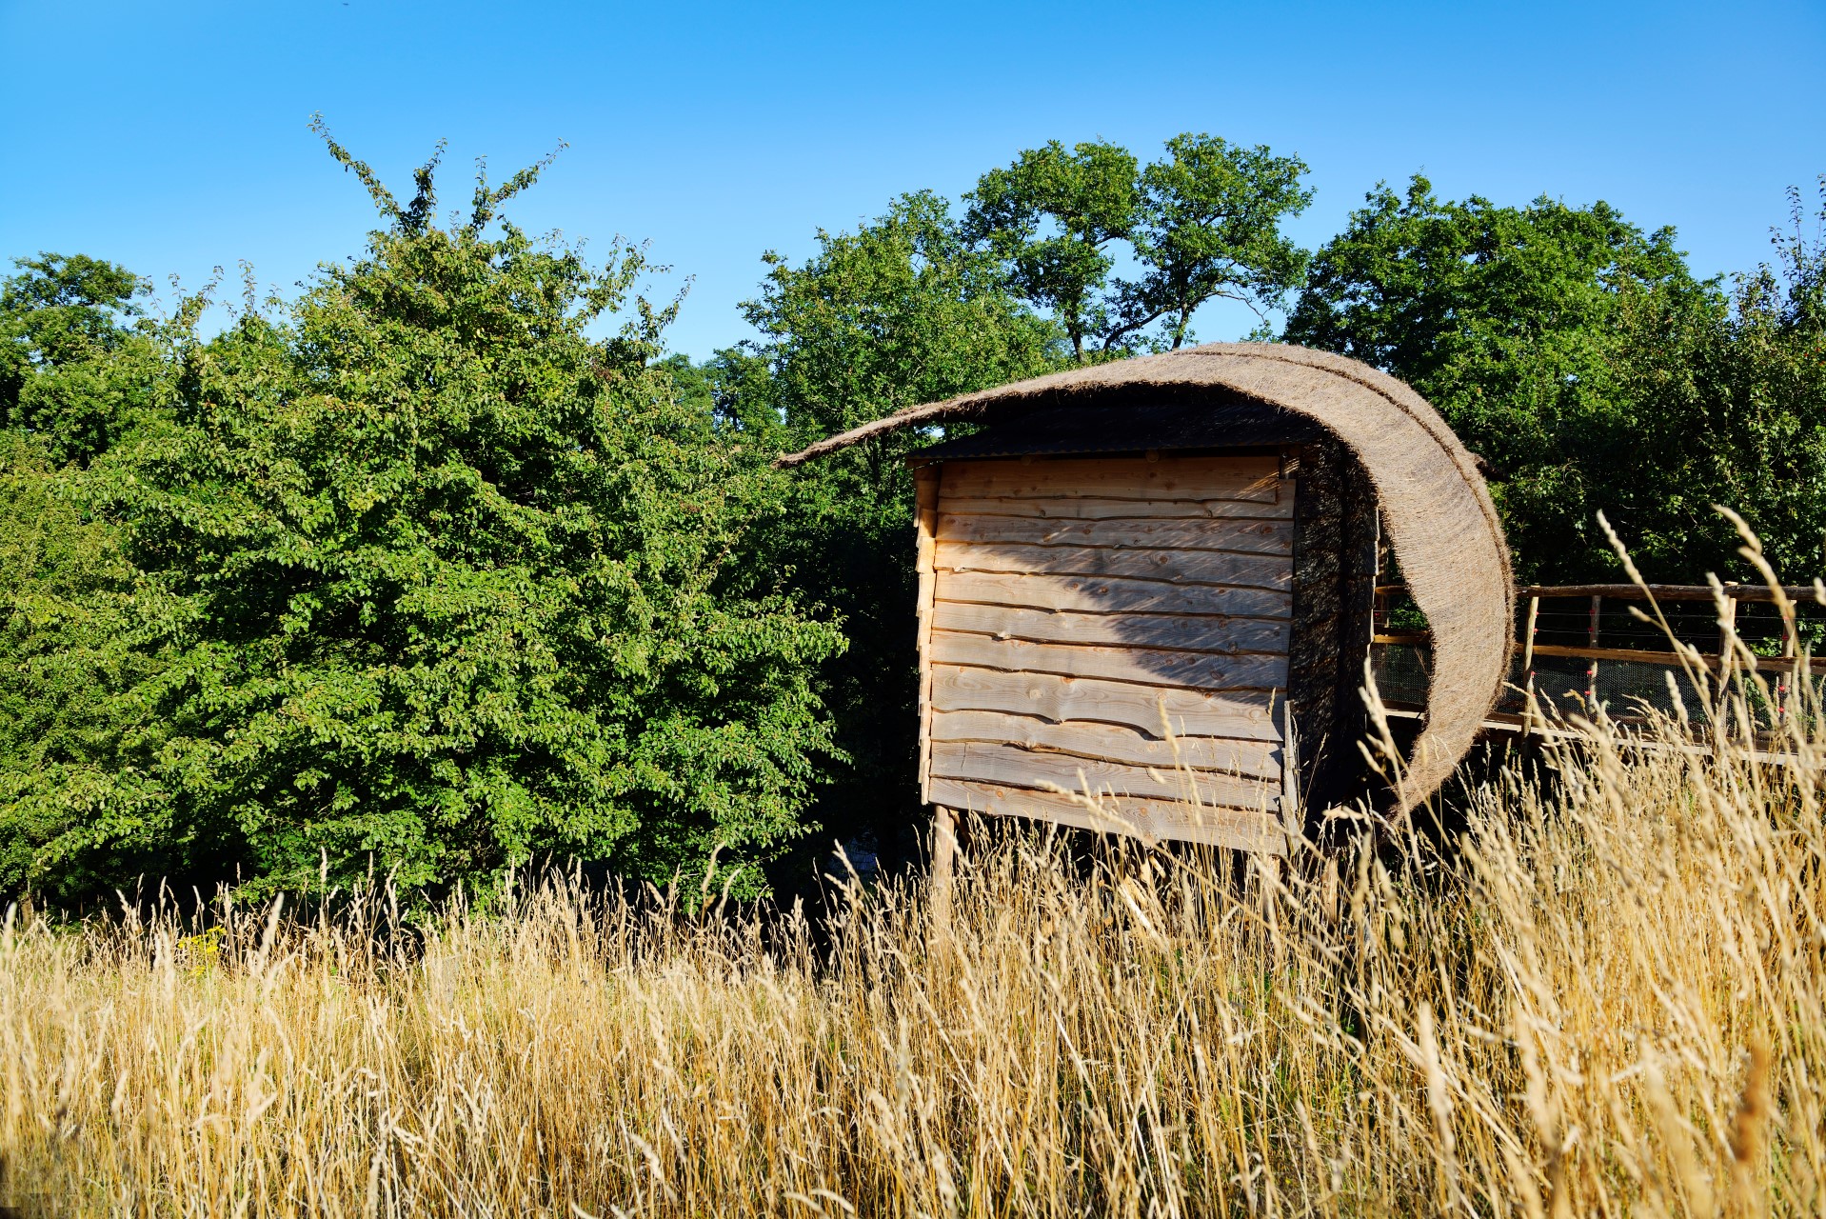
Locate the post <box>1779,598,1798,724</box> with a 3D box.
[{"bbox_3d":[6.403,0.391,8.900,0.100,1.050,0.100,3,3,29],"label":"post"}]

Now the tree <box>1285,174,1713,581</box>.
[{"bbox_3d":[7.836,-1.721,16.669,5.900,8.030,5.300,1,2,0],"label":"tree"}]

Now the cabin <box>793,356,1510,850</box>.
[{"bbox_3d":[1.353,-0.290,9.629,5.800,3.450,3.200,3,3,29],"label":"cabin"}]

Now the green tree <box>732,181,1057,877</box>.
[{"bbox_3d":[-0.329,-1.137,15.671,4.600,8.140,4.400,1,2,0],"label":"green tree"}]

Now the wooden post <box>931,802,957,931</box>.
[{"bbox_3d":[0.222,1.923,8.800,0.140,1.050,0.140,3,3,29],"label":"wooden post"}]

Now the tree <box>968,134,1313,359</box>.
[{"bbox_3d":[3.430,-2.343,19.202,5.400,9.640,5.000,1,2,0],"label":"tree"}]

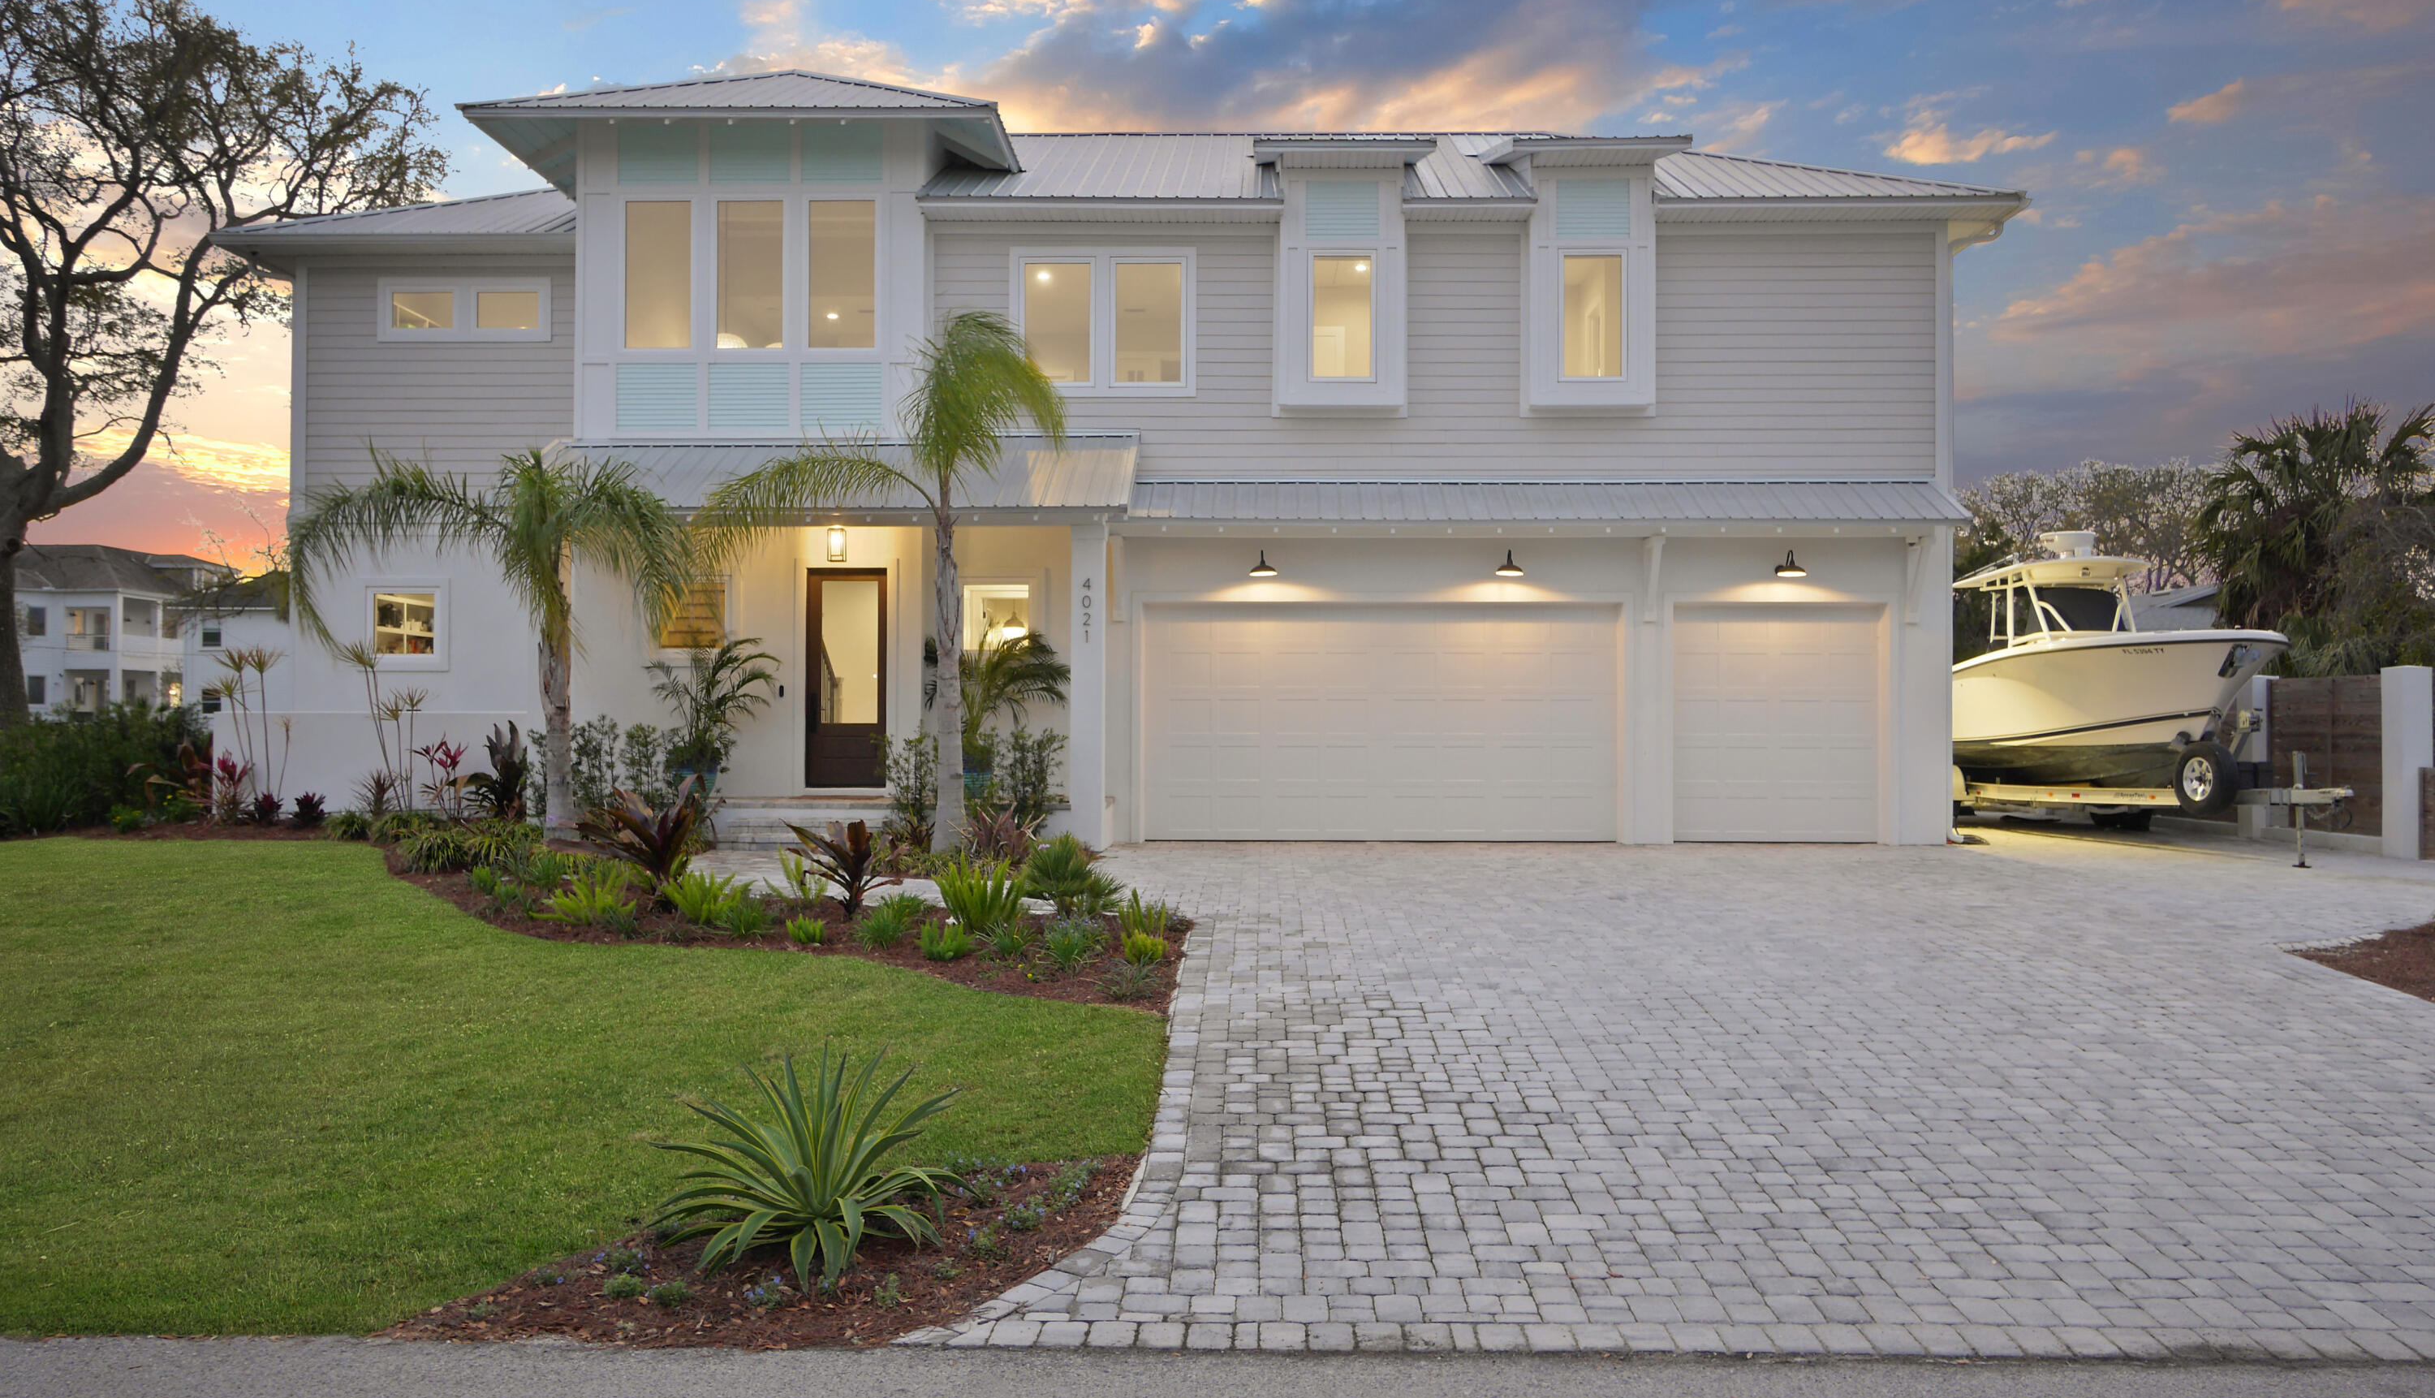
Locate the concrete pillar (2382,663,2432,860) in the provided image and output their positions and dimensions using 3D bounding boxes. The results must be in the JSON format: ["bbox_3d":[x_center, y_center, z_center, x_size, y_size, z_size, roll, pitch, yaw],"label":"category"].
[{"bbox_3d":[11.960,0.630,16.970,0.310,1.950,0.310,0,0,0],"label":"concrete pillar"}]

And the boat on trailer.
[{"bbox_3d":[10.000,-0.170,20.300,2.600,3.500,8.700,0,0,-5],"label":"boat on trailer"}]

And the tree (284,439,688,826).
[{"bbox_3d":[-7.150,-0.470,16.600,4.000,4.050,3.500,0,0,0],"label":"tree"}]

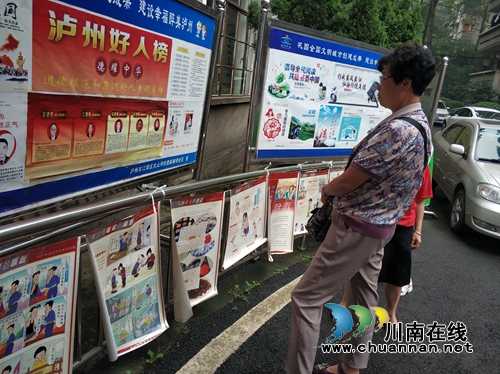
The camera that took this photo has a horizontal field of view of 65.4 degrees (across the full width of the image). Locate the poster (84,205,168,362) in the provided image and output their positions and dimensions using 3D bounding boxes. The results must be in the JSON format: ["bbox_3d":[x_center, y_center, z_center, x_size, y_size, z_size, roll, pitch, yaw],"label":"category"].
[{"bbox_3d":[-0.625,0.513,2.097,0.090,0.730,0.480,8,17,32],"label":"poster"}]

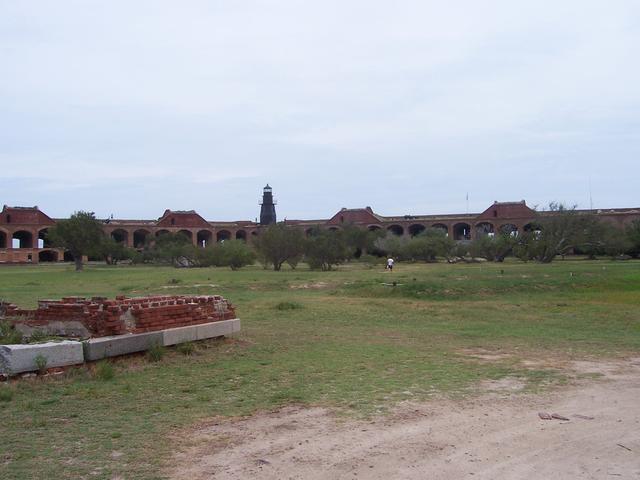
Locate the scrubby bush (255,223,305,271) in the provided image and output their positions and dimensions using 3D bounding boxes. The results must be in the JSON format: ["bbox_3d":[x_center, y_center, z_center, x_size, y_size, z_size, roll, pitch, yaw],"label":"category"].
[{"bbox_3d":[-4.805,0.791,78.000,5.742,5.684,5.455,0,-2,0],"label":"scrubby bush"}]

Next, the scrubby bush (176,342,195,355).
[{"bbox_3d":[-2.213,1.760,10.950,0.290,0.185,0.250,0,-2,0],"label":"scrubby bush"}]

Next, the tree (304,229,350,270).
[{"bbox_3d":[0.703,1.143,78.000,5.273,4.980,5.010,0,-2,0],"label":"tree"}]

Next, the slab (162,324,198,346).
[{"bbox_3d":[-2.607,1.699,11.802,0.360,0.253,0.983,-1,-2,25],"label":"slab"}]

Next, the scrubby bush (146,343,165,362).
[{"bbox_3d":[-2.509,1.697,10.150,0.260,0.270,0.250,0,-2,0],"label":"scrubby bush"}]

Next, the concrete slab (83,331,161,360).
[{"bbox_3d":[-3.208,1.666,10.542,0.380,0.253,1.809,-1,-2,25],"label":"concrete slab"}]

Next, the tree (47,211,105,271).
[{"bbox_3d":[-28.652,0.117,78.000,6.797,7.148,6.457,0,-2,0],"label":"tree"}]

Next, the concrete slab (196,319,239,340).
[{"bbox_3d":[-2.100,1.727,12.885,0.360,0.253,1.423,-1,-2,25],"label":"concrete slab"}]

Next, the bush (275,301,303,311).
[{"bbox_3d":[-0.951,1.954,20.100,0.840,0.260,0.700,0,-2,0],"label":"bush"}]

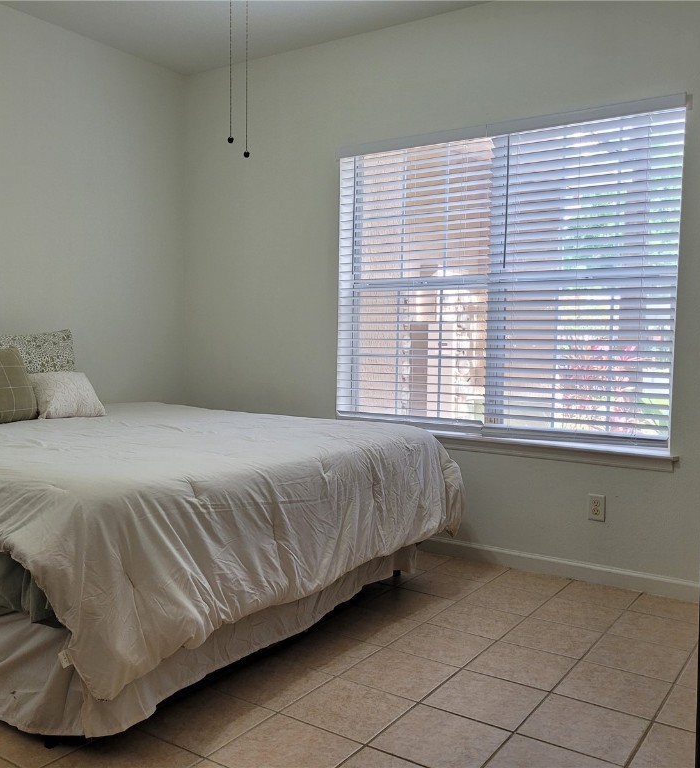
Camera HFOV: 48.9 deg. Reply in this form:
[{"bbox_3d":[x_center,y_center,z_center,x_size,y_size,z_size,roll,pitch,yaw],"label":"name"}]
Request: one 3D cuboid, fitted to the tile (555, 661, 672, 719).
[{"bbox_3d":[0.841,0.978,2.455,0.299,0.012,0.299,3,4,33],"label":"tile"}]

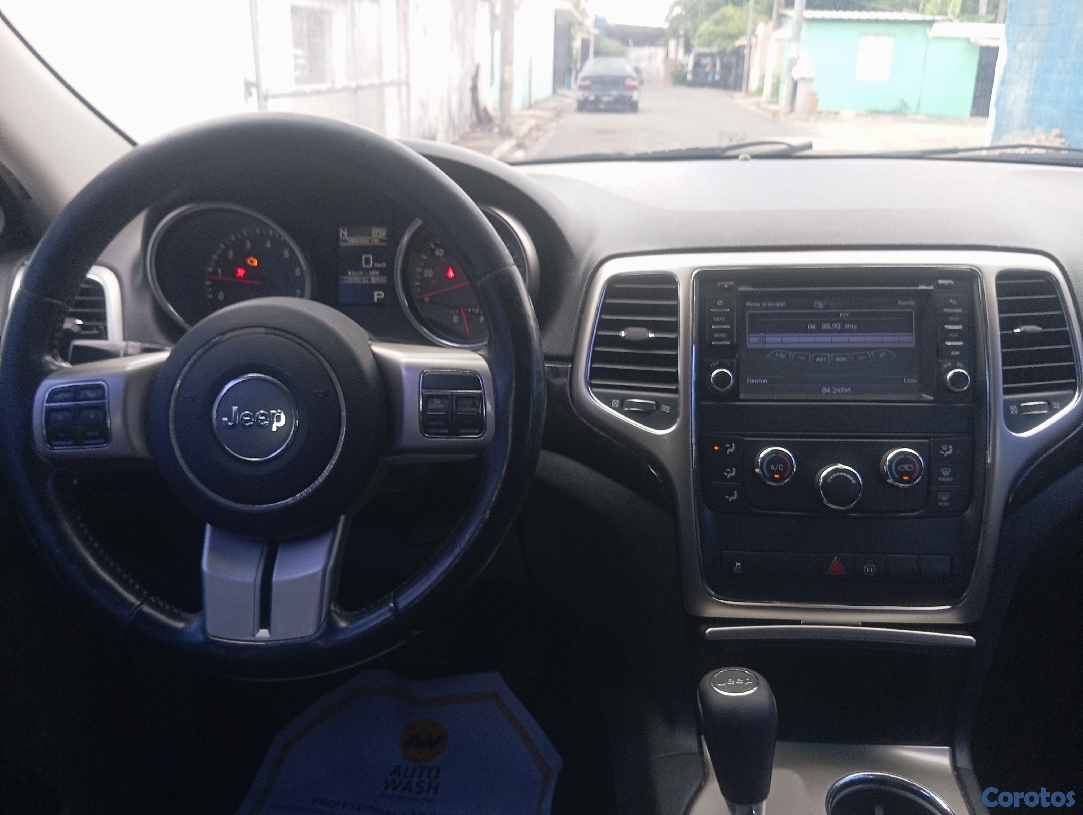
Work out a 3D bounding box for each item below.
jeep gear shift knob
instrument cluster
[{"bbox_3d":[0.132,0.223,0.590,0.053,0.100,0.054,-5,15,7],"label":"jeep gear shift knob"},{"bbox_3d":[-0.175,-0.119,0.795,0.345,0.132,0.070,0,3,5],"label":"instrument cluster"}]

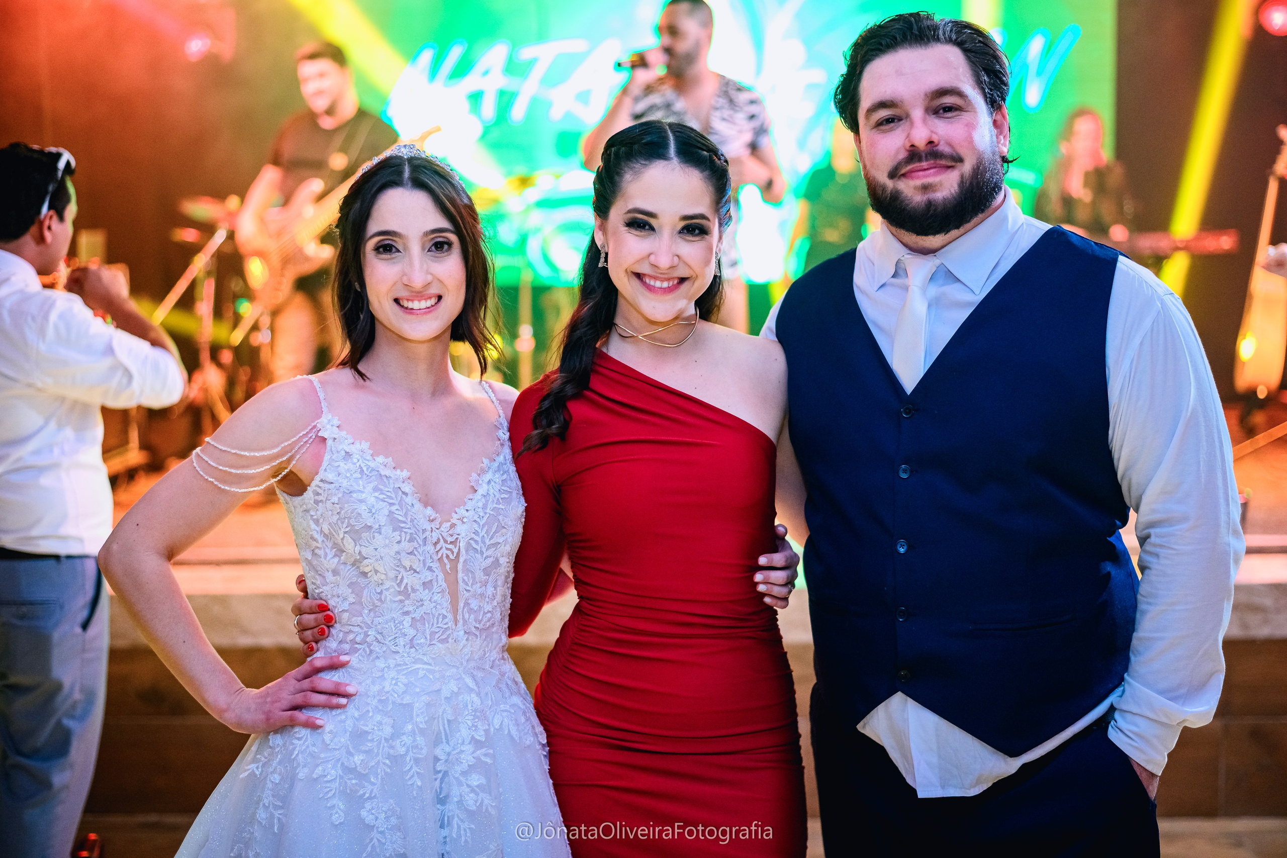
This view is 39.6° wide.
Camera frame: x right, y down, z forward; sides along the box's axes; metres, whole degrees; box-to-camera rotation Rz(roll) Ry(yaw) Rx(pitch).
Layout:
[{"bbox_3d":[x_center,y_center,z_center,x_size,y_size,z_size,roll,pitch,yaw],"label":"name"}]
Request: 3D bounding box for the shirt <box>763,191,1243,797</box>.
[{"bbox_3d":[0.360,0.060,2.100,0.640,0.710,0.370,2,4,29],"label":"shirt"}]

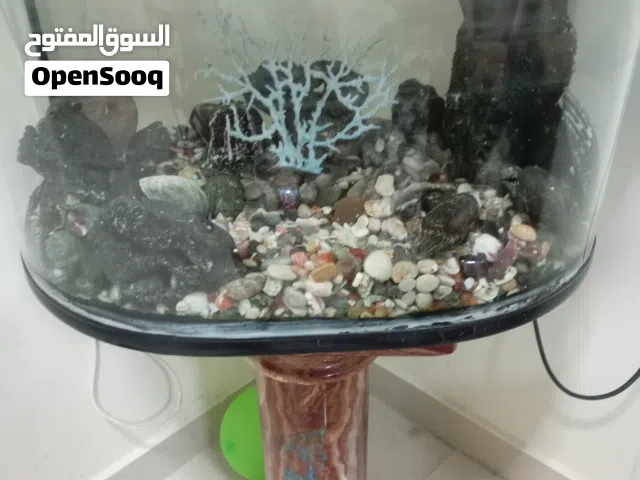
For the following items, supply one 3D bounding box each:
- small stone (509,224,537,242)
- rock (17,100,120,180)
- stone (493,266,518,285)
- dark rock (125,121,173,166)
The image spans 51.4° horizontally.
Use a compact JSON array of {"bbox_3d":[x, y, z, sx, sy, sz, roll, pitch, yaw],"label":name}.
[{"bbox_3d":[0.229,-0.007,0.751,0.031,0.019,0.023,3,31,7],"label":"small stone"},{"bbox_3d":[-0.271,-0.111,0.720,0.103,0.082,0.085,0,27,0],"label":"rock"},{"bbox_3d":[0.177,0.034,0.634,0.012,0.011,0.028,24,36,39],"label":"stone"},{"bbox_3d":[-0.214,-0.120,0.830,0.060,0.054,0.048,0,27,0],"label":"dark rock"}]

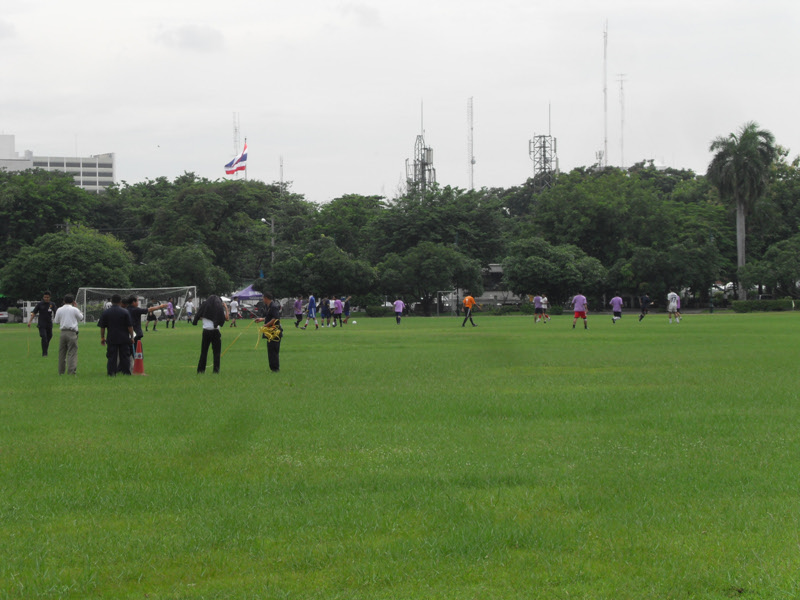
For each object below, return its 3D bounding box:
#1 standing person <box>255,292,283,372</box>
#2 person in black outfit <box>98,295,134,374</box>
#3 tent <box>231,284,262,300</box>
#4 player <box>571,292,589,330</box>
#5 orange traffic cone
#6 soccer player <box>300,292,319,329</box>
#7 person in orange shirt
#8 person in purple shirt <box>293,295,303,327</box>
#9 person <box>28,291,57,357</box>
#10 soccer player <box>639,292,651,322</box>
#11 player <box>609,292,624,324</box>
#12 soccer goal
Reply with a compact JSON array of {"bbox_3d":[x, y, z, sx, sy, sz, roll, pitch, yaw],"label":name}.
[{"bbox_3d":[-2.723,0.676,49.000,0.500,1.710,0.500,-1,0,-22],"label":"standing person"},{"bbox_3d":[-5.857,0.733,48.700,0.700,1.700,0.380,-1,0,5],"label":"person in black outfit"},{"bbox_3d":[-12.410,0.125,197.000,3.000,2.900,3.000,-1,0,-15],"label":"tent"},{"bbox_3d":[7.957,0.457,104.500,0.720,1.700,0.450,-1,0,9],"label":"player"},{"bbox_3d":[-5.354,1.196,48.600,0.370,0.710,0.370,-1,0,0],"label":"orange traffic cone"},{"bbox_3d":[-4.219,0.539,110.500,0.820,1.730,0.550,-1,0,-15],"label":"soccer player"},{"bbox_3d":[3.366,0.478,115.000,0.750,1.710,0.600,-1,0,-41],"label":"person in orange shirt"},{"bbox_3d":[-5.019,0.566,116.000,0.550,1.670,0.500,-1,0,23],"label":"person in purple shirt"},{"bbox_3d":[-9.465,0.647,62.500,0.680,1.760,0.480,-1,0,-5],"label":"person"},{"bbox_3d":[13.201,0.405,126.500,0.750,1.570,0.550,-1,0,-37],"label":"soccer player"},{"bbox_3d":[10.516,0.374,114.500,0.620,1.600,0.600,-1,0,30],"label":"player"},{"bbox_3d":[-17.505,0.378,156.159,7.450,2.450,2.500,-1,0,-22],"label":"soccer goal"}]

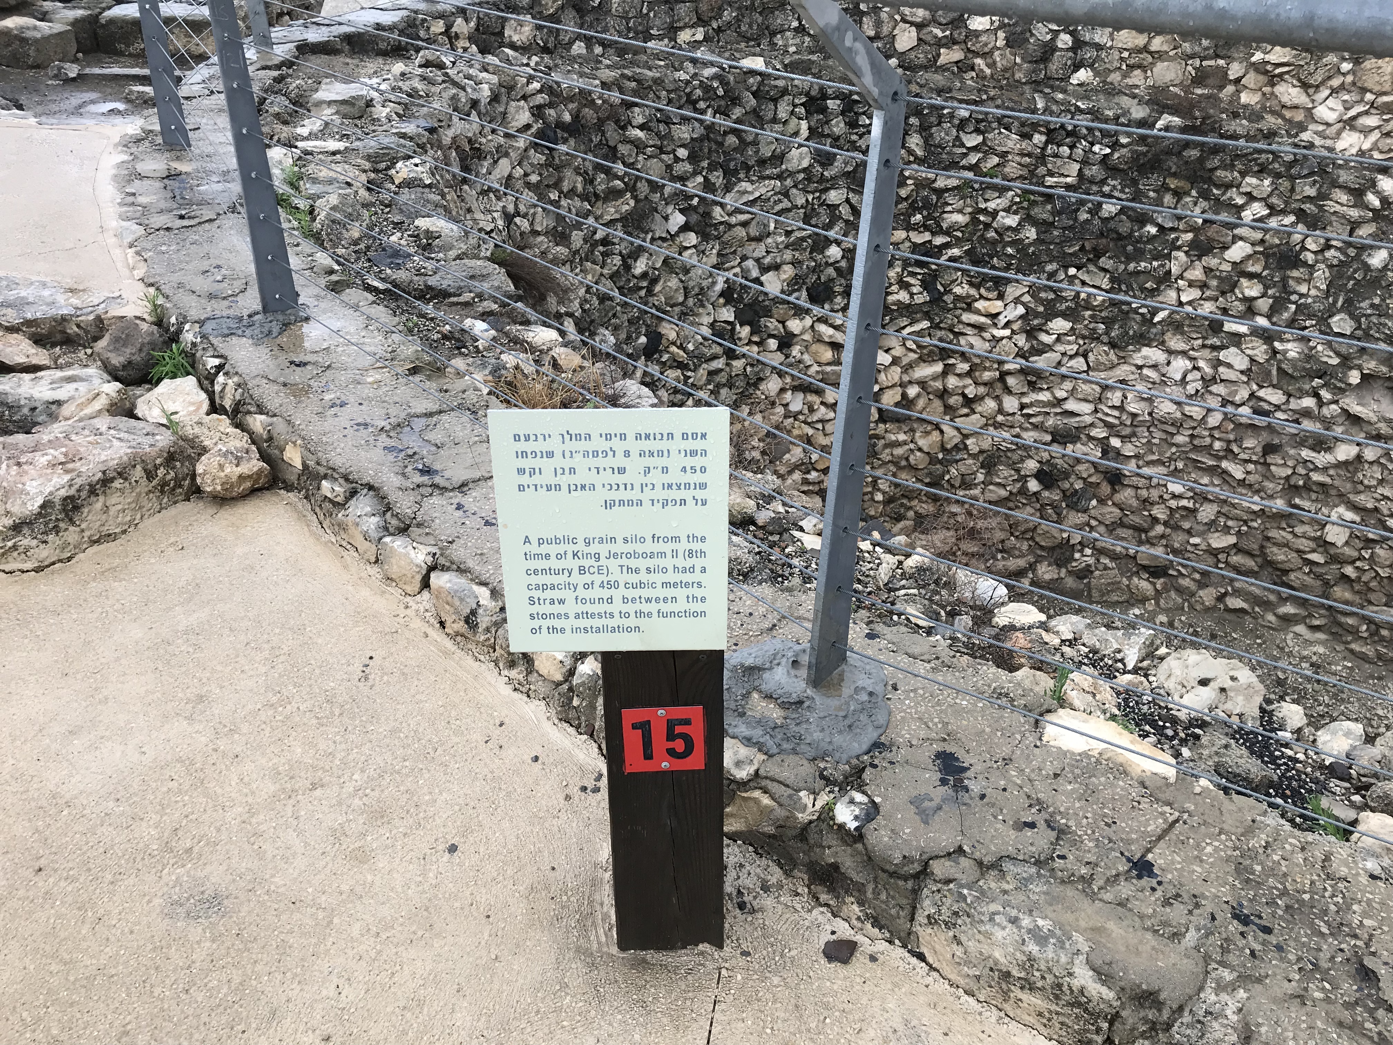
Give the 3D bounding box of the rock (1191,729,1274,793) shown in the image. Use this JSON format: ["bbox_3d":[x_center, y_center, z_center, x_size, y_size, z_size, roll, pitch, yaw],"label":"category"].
[{"bbox_3d":[0.800,0.357,1.682,0.090,0.080,0.130,-21,39,-30],"label":"rock"}]

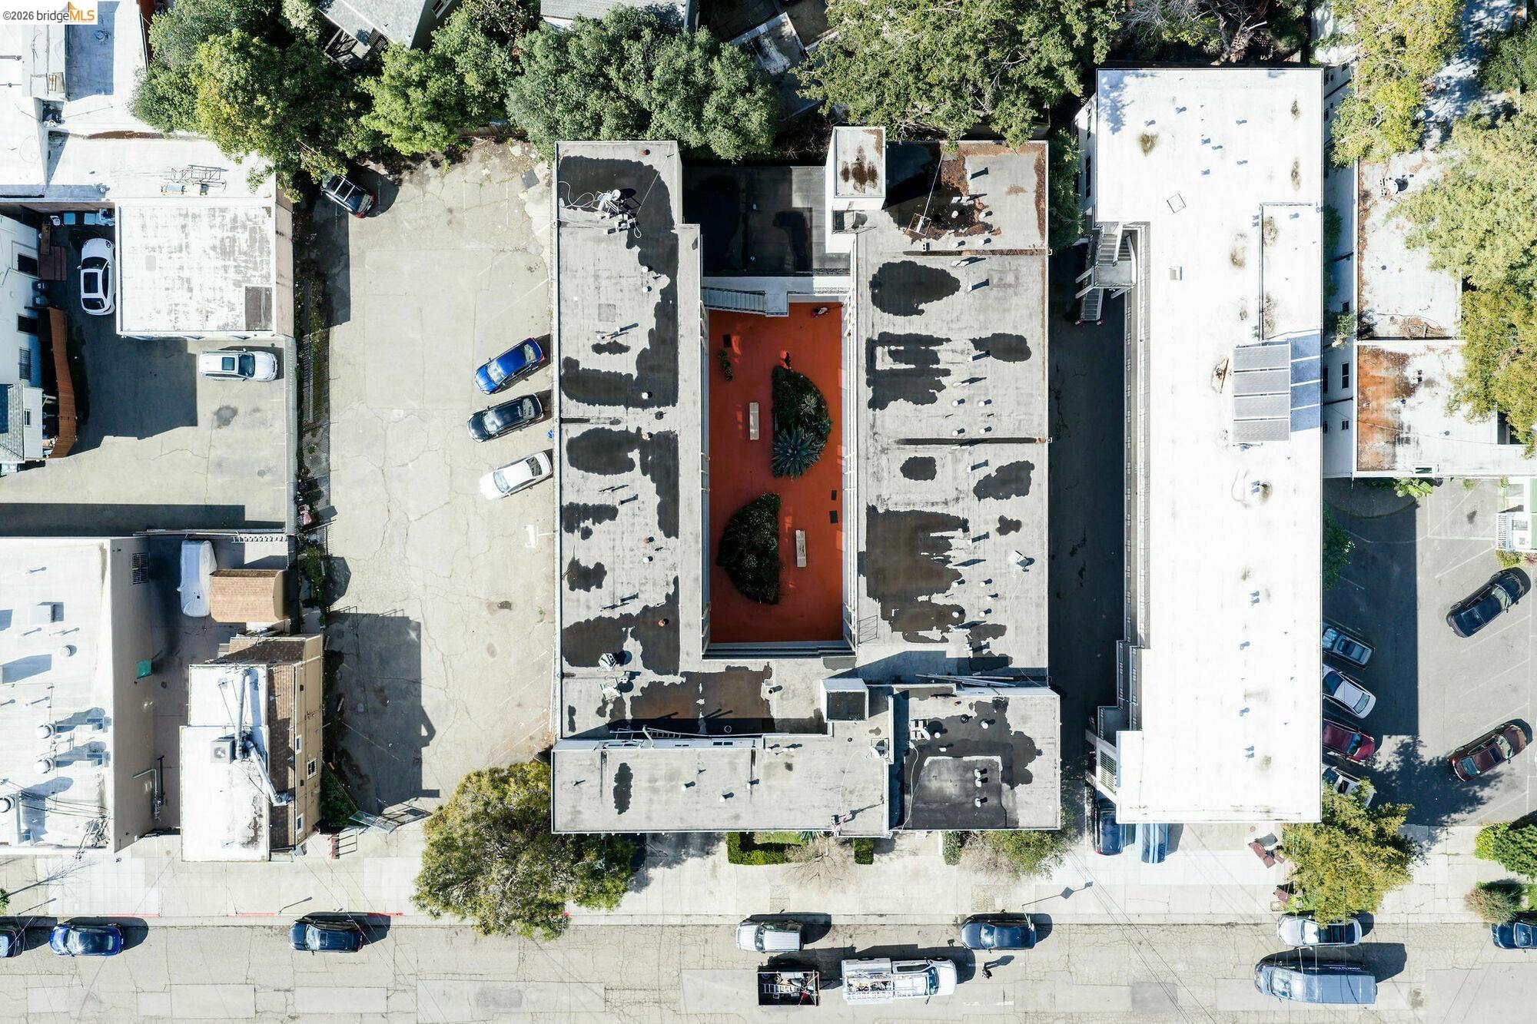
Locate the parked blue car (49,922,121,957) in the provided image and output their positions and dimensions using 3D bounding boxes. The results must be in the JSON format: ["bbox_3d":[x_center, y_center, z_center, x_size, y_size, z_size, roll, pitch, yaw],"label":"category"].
[{"bbox_3d":[-43.300,27.280,75.770,4.600,1.480,1.790,0,90,0],"label":"parked blue car"}]

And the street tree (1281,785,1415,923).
[{"bbox_3d":[33.900,20.027,71.620,8.000,9.000,8.100,0,90,0],"label":"street tree"}]

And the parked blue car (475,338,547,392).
[{"bbox_3d":[-16.350,-9.156,75.220,4.620,1.450,1.800,-31,90,0],"label":"parked blue car"}]

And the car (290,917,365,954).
[{"bbox_3d":[-28.050,26.980,75.700,4.600,1.600,1.800,0,90,0],"label":"car"}]

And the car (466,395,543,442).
[{"bbox_3d":[-16.760,-5.950,75.770,4.800,1.460,1.800,-22,90,0],"label":"car"}]

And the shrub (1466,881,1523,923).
[{"bbox_3d":[45.850,24.800,75.850,3.000,1.400,2.500,0,90,0],"label":"shrub"}]

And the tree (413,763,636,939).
[{"bbox_3d":[-14.400,20.125,71.871,13.000,8.500,10.500,0,90,0],"label":"tree"}]

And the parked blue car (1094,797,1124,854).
[{"bbox_3d":[21.500,19.205,75.290,1.850,1.650,4.600,0,90,0],"label":"parked blue car"}]

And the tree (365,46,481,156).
[{"bbox_3d":[-20.300,-24.378,72.104,7.200,7.500,6.600,0,90,0],"label":"tree"}]

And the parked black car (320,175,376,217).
[{"bbox_3d":[-27.280,-20.610,75.700,4.600,1.620,1.820,33,90,0],"label":"parked black car"}]

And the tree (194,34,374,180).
[{"bbox_3d":[-29.000,-24.100,71.500,10.100,10.000,7.800,0,90,0],"label":"tree"}]

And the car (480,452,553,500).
[{"bbox_3d":[-15.950,-2.246,75.262,4.720,1.450,1.810,-23,90,0],"label":"car"}]

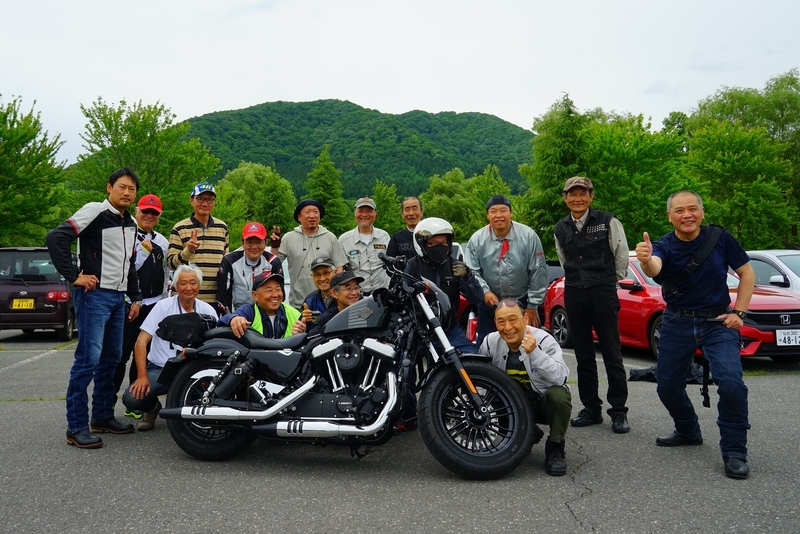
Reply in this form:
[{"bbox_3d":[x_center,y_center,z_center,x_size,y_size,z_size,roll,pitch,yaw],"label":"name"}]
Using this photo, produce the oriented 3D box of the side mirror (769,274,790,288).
[{"bbox_3d":[5.335,0.204,7.500,0.240,0.165,0.160,0,-1,-6],"label":"side mirror"}]

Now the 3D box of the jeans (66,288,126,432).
[{"bbox_3d":[-1.955,0.590,3.430,0.320,0.920,0.370,0,-1,23],"label":"jeans"}]

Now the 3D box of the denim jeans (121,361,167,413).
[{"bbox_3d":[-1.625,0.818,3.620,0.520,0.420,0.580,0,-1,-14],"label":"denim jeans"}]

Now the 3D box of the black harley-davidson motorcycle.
[{"bbox_3d":[-0.365,0.525,2.950,2.160,1.160,0.860,0,-1,10],"label":"black harley-davidson motorcycle"}]

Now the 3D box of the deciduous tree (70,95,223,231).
[{"bbox_3d":[-8.192,-2.016,17.039,4.800,6.710,4.800,0,-1,0],"label":"deciduous tree"}]

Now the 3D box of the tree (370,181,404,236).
[{"bbox_3d":[-0.539,-1.145,23.026,1.900,5.170,1.900,0,-1,0],"label":"tree"}]

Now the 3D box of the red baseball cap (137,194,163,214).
[{"bbox_3d":[-1.806,-0.451,3.850,0.180,0.145,0.260,1,8,-36],"label":"red baseball cap"}]

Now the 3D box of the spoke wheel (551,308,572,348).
[{"bbox_3d":[2.699,1.003,8.700,0.230,0.640,0.640,1,-1,-9],"label":"spoke wheel"}]

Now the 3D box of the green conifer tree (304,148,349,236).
[{"bbox_3d":[-3.675,-2.296,27.046,2.800,7.600,2.800,0,-1,0],"label":"green conifer tree"}]

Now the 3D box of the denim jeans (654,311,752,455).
[{"bbox_3d":[1.785,0.650,3.150,0.480,0.810,0.480,0,-2,34],"label":"denim jeans"}]

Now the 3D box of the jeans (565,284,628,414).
[{"bbox_3d":[1.392,0.581,3.780,0.430,0.920,0.280,0,-1,24],"label":"jeans"}]

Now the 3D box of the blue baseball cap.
[{"bbox_3d":[-1.440,-0.566,3.920,0.175,0.120,0.250,2,3,-30],"label":"blue baseball cap"}]

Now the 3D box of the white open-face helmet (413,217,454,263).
[{"bbox_3d":[0.204,-0.173,3.300,0.255,0.265,0.310,0,9,-18],"label":"white open-face helmet"}]

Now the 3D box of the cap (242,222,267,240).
[{"bbox_3d":[-1.028,-0.252,3.780,0.178,0.140,0.260,0,9,-12],"label":"cap"}]

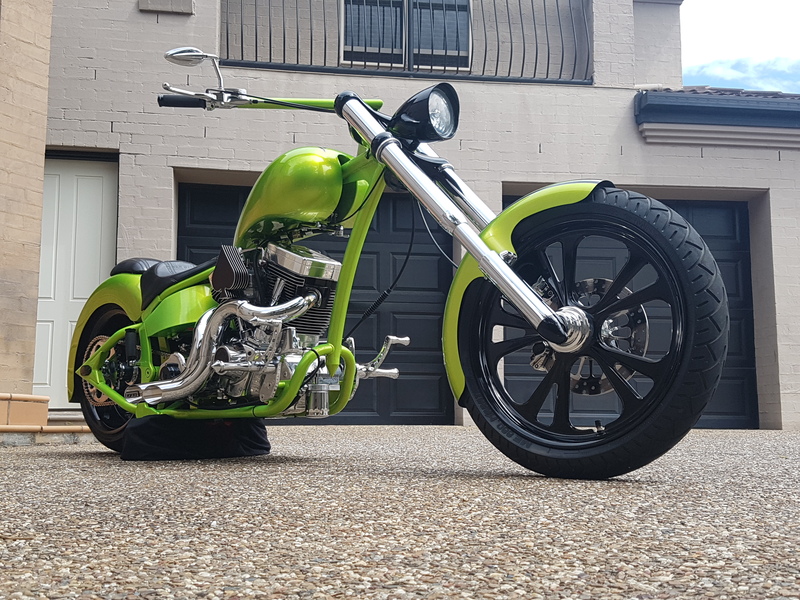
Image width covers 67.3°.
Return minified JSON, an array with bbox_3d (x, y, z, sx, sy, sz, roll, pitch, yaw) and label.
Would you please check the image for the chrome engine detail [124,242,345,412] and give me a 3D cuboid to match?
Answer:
[{"bbox_3d":[-0.562,0.105,2.097,0.800,0.560,0.400,-5,-11,34],"label":"chrome engine detail"}]

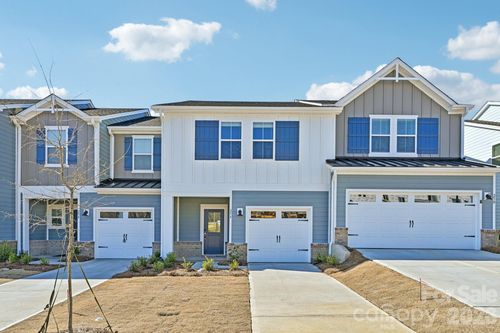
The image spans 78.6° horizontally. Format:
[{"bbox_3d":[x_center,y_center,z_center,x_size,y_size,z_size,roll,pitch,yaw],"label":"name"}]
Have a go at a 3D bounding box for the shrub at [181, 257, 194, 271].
[{"bbox_3d":[-2.169,3.367,10.600,0.480,0.480,0.460,0,0,0],"label":"shrub"}]

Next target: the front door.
[{"bbox_3d":[-1.600,2.891,13.500,0.930,2.040,0.070,1,0,0],"label":"front door"}]

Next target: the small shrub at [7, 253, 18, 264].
[{"bbox_3d":[-9.468,3.675,12.200,0.439,0.479,0.450,0,0,0],"label":"small shrub"}]

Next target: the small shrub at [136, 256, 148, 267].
[{"bbox_3d":[-4.083,3.618,11.600,0.418,0.399,0.420,0,0,0],"label":"small shrub"}]

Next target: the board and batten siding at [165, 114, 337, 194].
[{"bbox_3d":[-0.060,-0.572,12.250,6.911,3.176,0.150,0,0,0],"label":"board and batten siding"}]

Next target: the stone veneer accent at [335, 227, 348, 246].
[{"bbox_3d":[3.356,2.578,11.200,0.510,0.730,0.180,0,0,0],"label":"stone veneer accent"}]

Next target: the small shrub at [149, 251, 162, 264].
[{"bbox_3d":[-3.744,3.615,12.100,0.515,0.535,0.500,0,0,0],"label":"small shrub"}]

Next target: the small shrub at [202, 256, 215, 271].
[{"bbox_3d":[-1.531,3.566,11.200,0.422,0.532,0.420,0,0,0],"label":"small shrub"}]

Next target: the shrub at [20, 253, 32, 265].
[{"bbox_3d":[-8.270,3.404,11.300,0.450,0.450,0.440,0,0,0],"label":"shrub"}]

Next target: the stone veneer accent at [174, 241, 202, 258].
[{"bbox_3d":[-2.759,3.746,13.700,1.250,0.840,0.150,0,0,0],"label":"stone veneer accent"}]

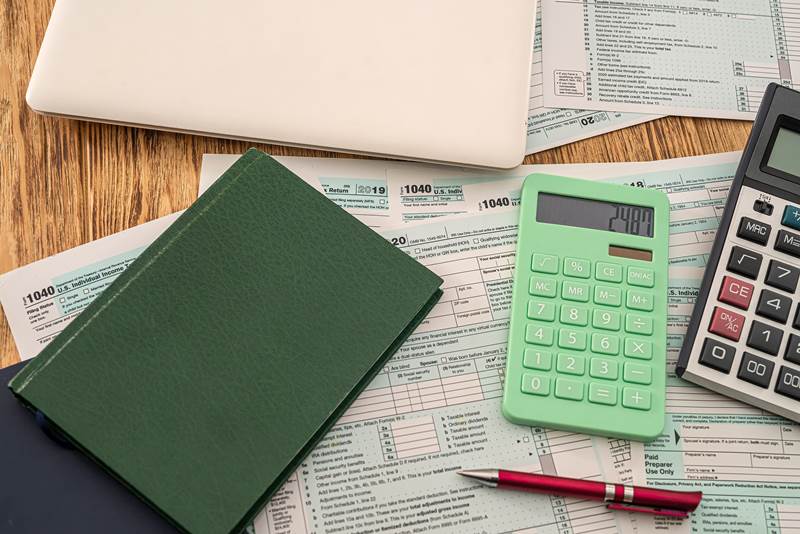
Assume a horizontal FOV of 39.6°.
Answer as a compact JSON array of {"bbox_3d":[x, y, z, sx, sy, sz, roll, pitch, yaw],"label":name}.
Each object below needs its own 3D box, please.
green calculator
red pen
[{"bbox_3d":[0.115,0.021,0.677,0.093,0.013,0.165,9,63,0],"label":"green calculator"},{"bbox_3d":[0.101,0.127,0.625,0.139,0.011,0.014,8,63,-1],"label":"red pen"}]

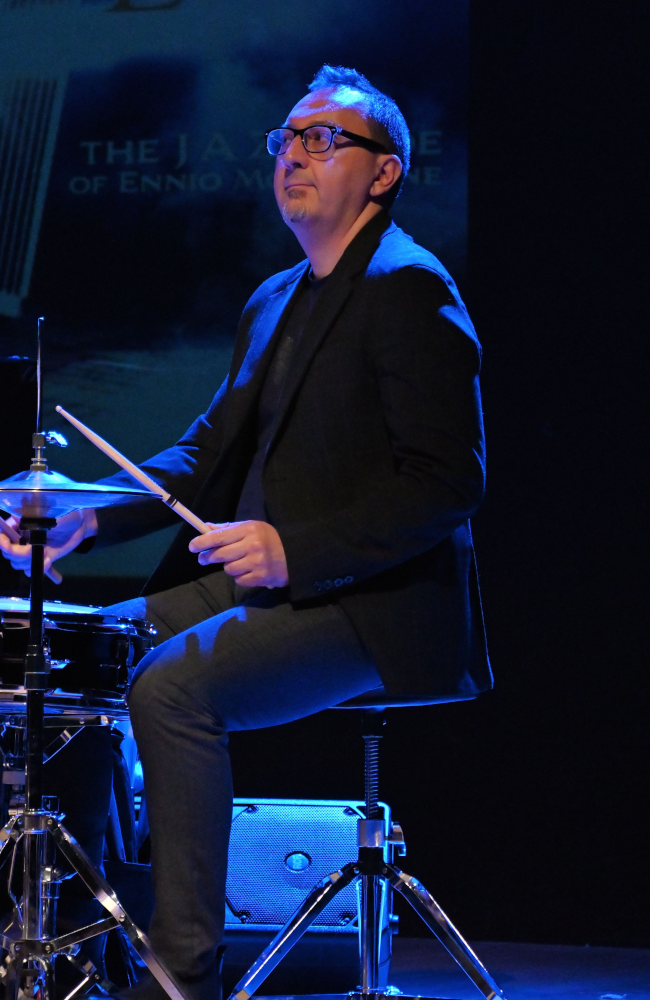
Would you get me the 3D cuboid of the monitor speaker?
[{"bbox_3d":[-0.043,0.640,7.120,0.305,0.305,0.350,1,-2,3],"label":"monitor speaker"}]

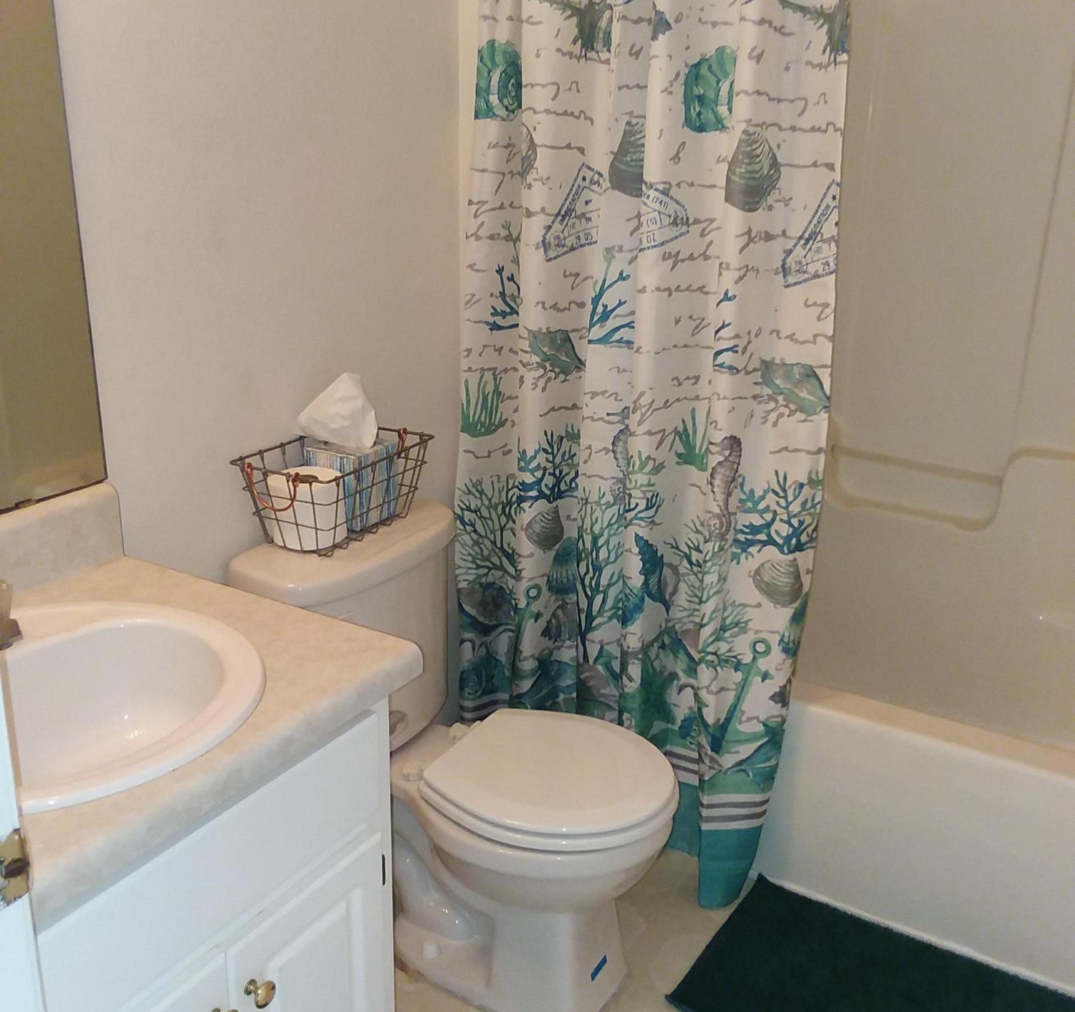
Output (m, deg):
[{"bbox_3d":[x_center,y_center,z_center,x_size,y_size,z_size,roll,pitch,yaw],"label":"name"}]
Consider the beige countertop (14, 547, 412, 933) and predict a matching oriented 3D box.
[{"bbox_3d":[-0.537,0.223,1.359,0.553,0.042,0.608,13,22,29],"label":"beige countertop"}]

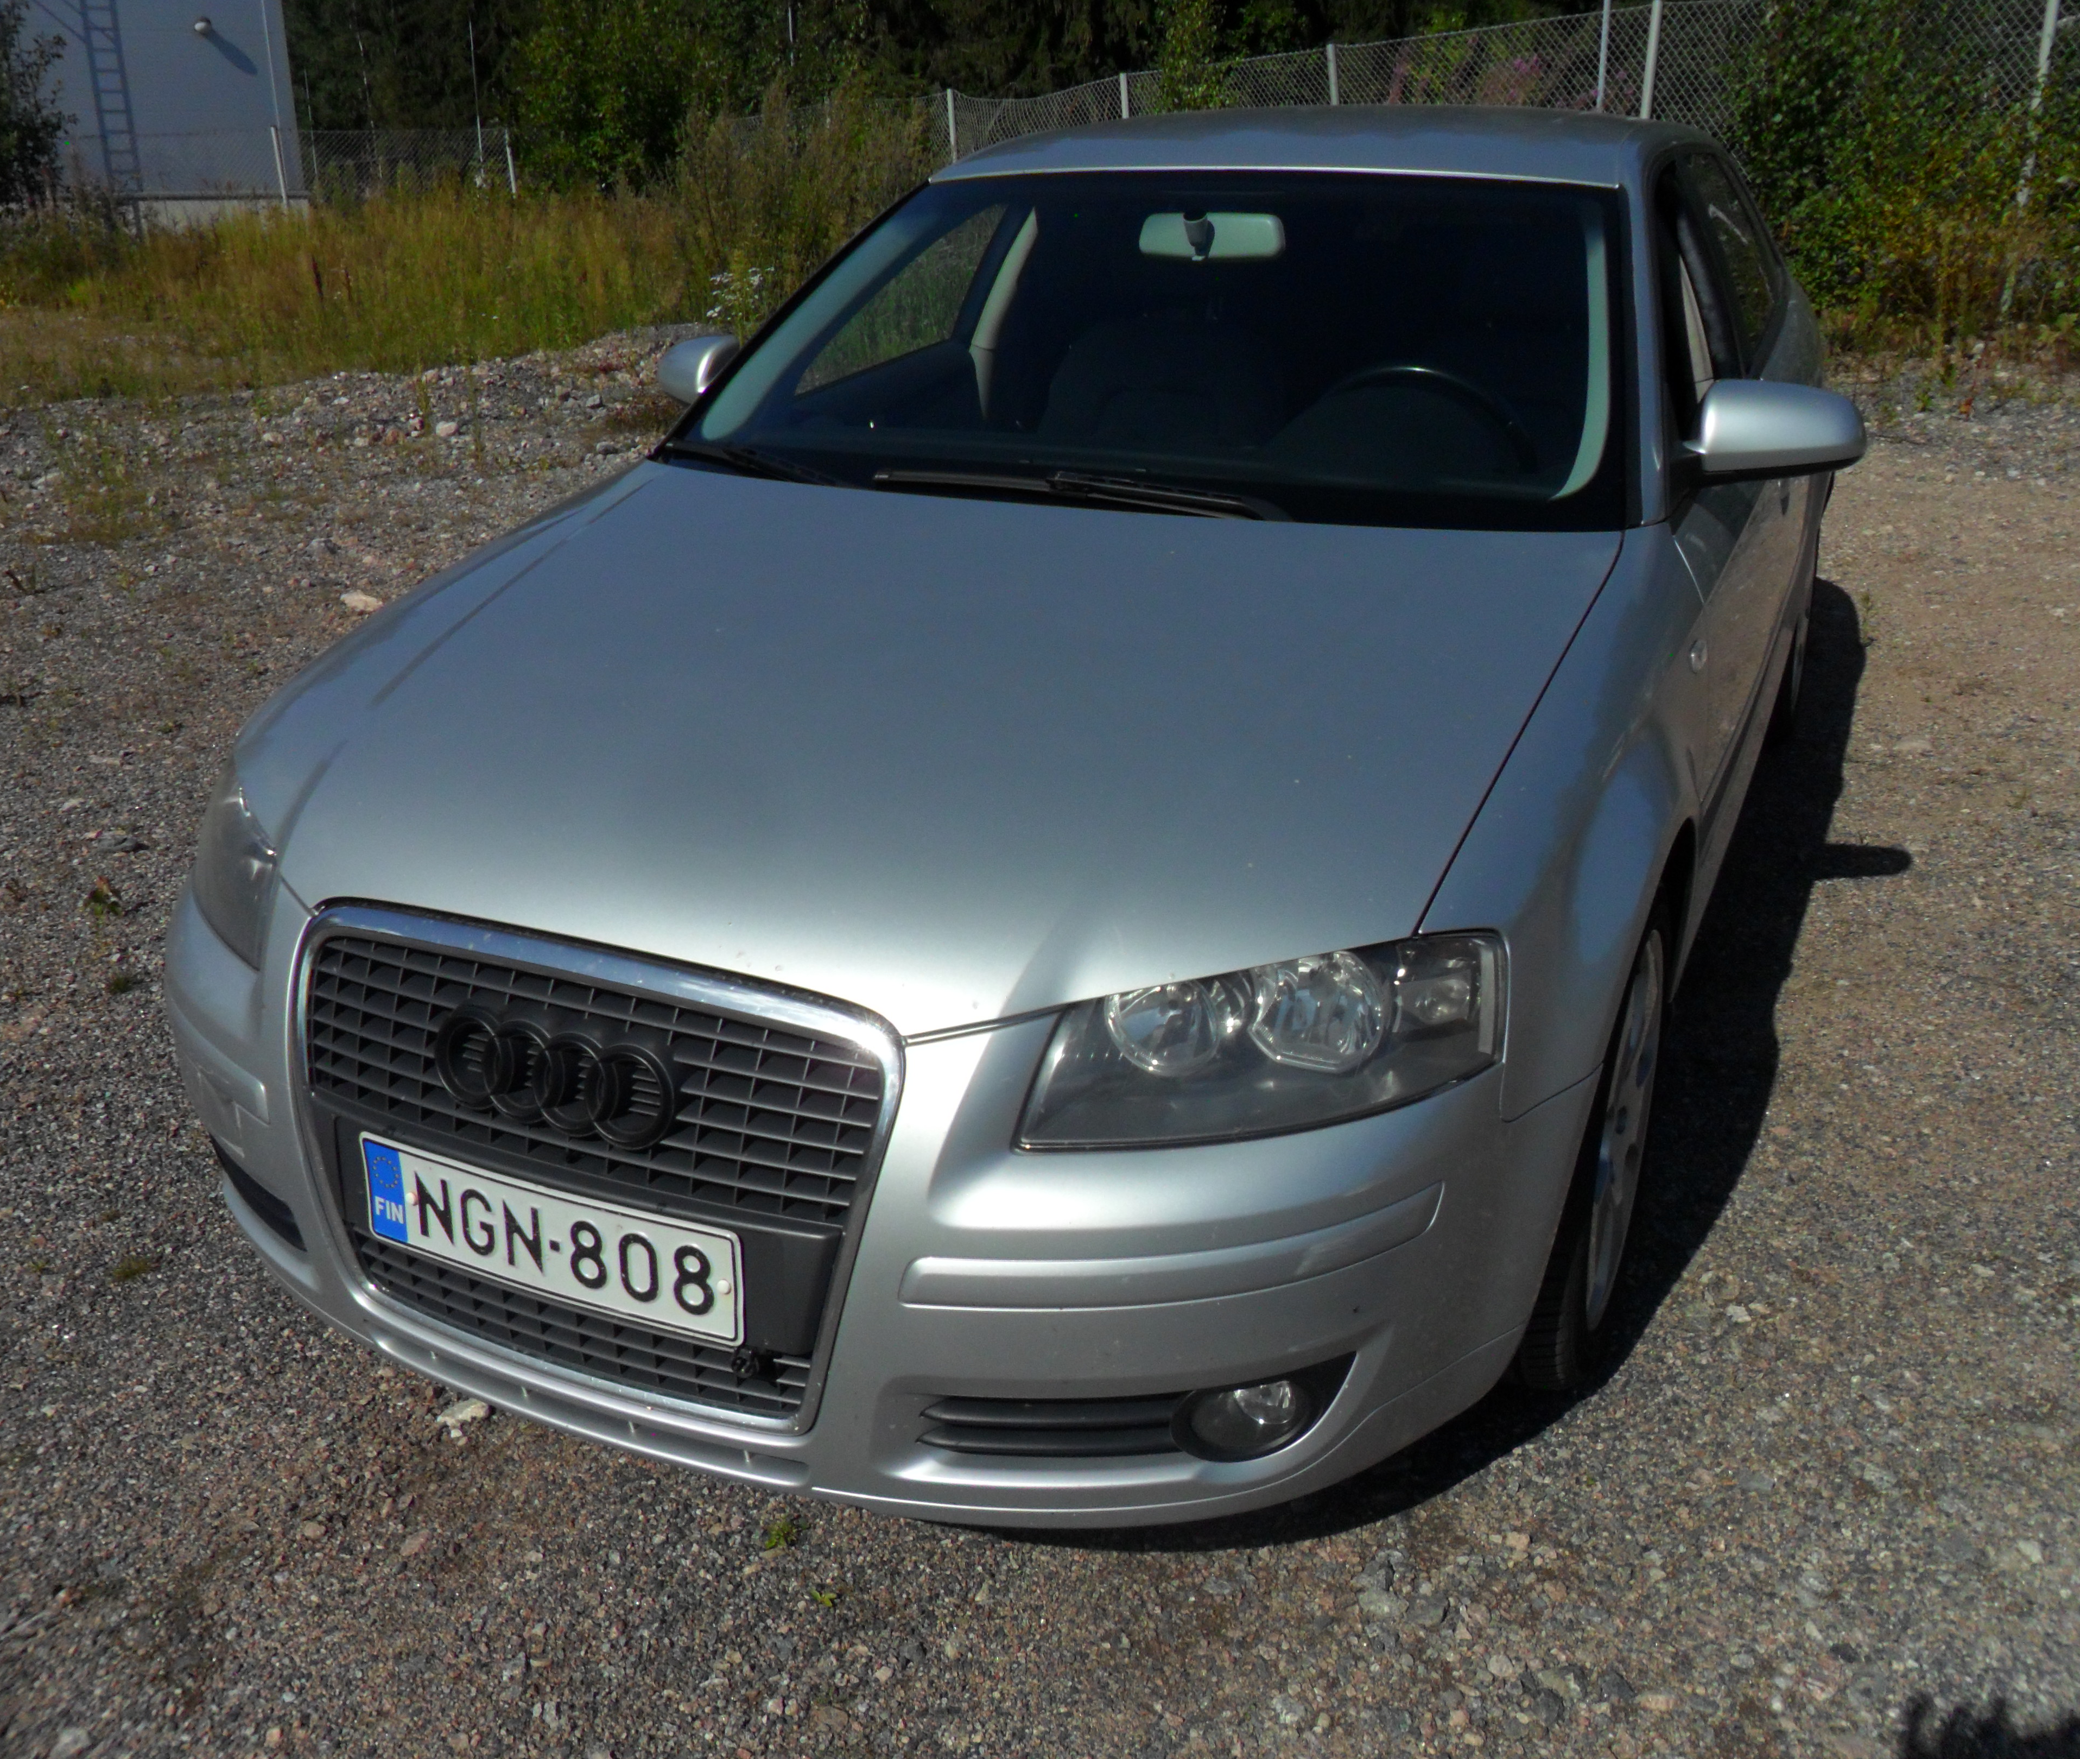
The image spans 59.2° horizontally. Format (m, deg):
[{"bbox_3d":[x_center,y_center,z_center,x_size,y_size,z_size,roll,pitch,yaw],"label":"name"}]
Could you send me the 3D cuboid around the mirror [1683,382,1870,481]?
[{"bbox_3d":[1.029,-0.624,2.554,0.225,0.130,0.125,9,23,23],"label":"mirror"}]

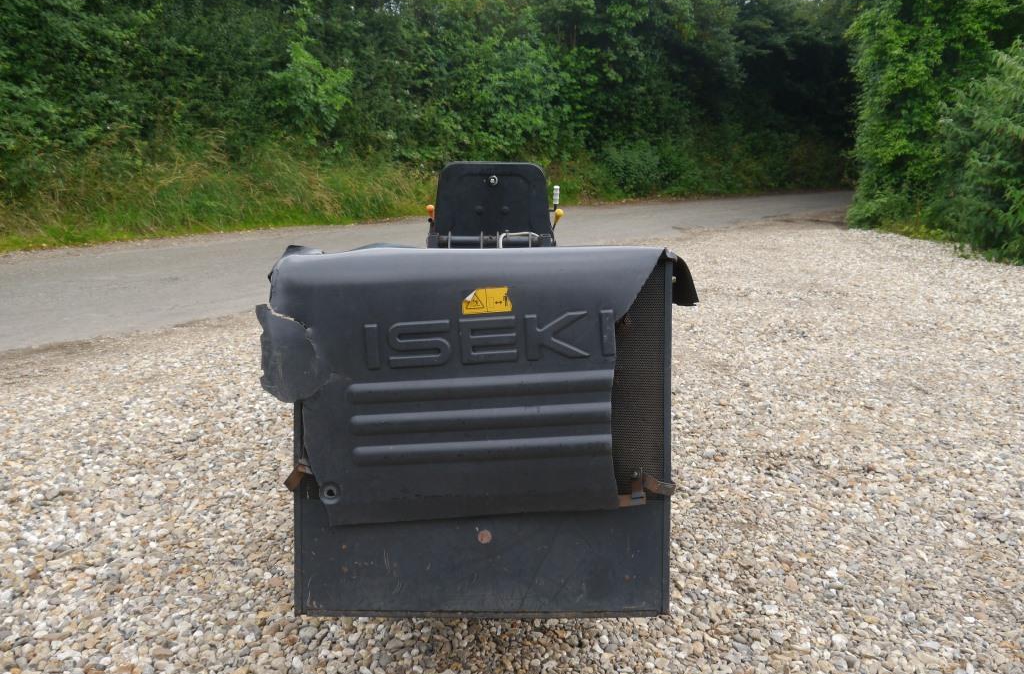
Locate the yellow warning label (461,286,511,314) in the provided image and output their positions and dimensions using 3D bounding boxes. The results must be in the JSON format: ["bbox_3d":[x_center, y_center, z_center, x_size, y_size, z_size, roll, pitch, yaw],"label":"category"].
[{"bbox_3d":[-0.062,-0.091,2.100,0.125,0.067,0.004,-3,-8,-2],"label":"yellow warning label"}]

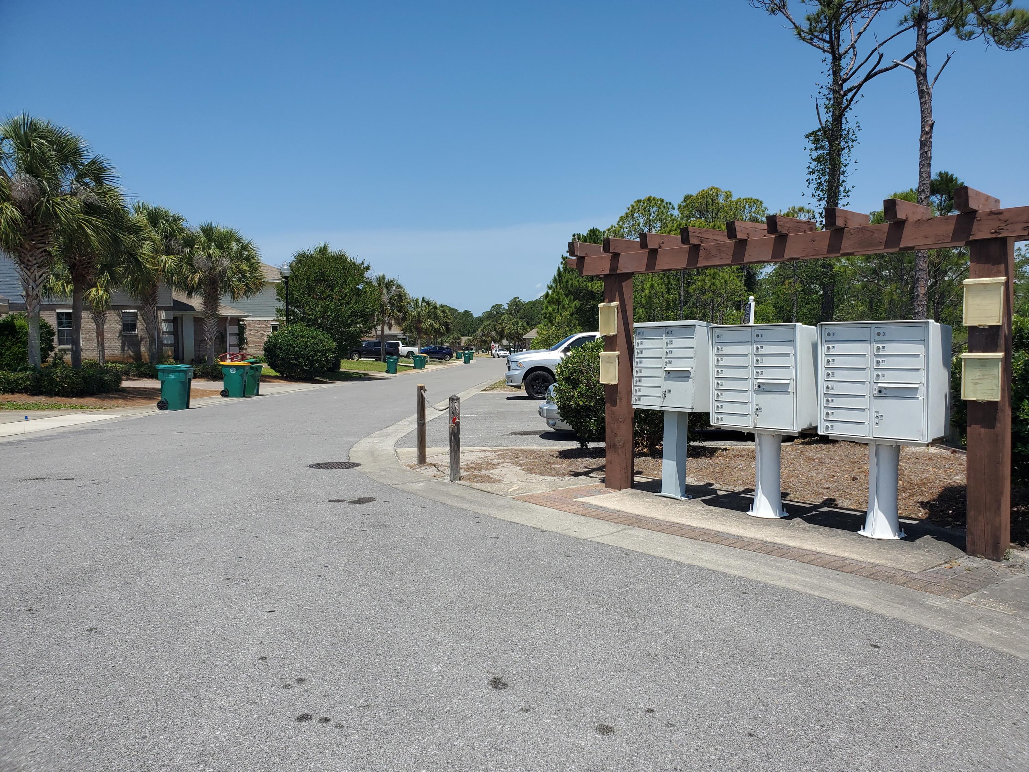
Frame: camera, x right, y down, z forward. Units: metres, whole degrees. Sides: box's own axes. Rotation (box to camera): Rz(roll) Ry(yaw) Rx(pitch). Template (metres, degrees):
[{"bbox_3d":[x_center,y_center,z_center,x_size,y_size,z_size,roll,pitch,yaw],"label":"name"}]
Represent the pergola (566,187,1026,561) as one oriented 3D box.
[{"bbox_3d":[2.192,-0.111,6.593,4.360,2.550,0.760,2,4,45],"label":"pergola"}]

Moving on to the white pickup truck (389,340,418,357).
[{"bbox_3d":[-13.200,-3.940,84.500,5.800,1.920,2.000,0,3,2],"label":"white pickup truck"}]

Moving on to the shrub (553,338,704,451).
[{"bbox_3d":[1.633,0.094,11.020,2.050,1.560,1.600,-1,3,0],"label":"shrub"}]

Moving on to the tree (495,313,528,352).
[{"bbox_3d":[-0.500,-7.900,120.000,4.800,6.900,4.800,0,3,0],"label":"tree"}]

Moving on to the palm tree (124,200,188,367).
[{"bbox_3d":[-14.118,-3.896,30.331,2.950,6.700,2.950,-1,3,0],"label":"palm tree"}]

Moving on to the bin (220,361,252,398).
[{"bbox_3d":[-8.951,-0.232,24.765,0.880,1.130,0.720,-1,3,-8],"label":"bin"}]

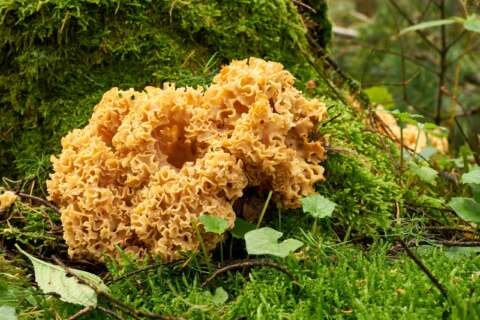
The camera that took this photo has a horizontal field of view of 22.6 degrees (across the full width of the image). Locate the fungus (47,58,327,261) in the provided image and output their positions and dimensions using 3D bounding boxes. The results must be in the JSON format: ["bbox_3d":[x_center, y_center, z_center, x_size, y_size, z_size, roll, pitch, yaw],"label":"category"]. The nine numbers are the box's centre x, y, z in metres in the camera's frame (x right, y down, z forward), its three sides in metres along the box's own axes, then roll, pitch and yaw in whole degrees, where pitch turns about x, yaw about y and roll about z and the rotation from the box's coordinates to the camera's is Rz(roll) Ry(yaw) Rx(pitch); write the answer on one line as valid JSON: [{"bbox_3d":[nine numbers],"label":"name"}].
[{"bbox_3d":[-0.053,-0.003,1.220,0.270,0.185,0.170,0,13,0],"label":"fungus"}]

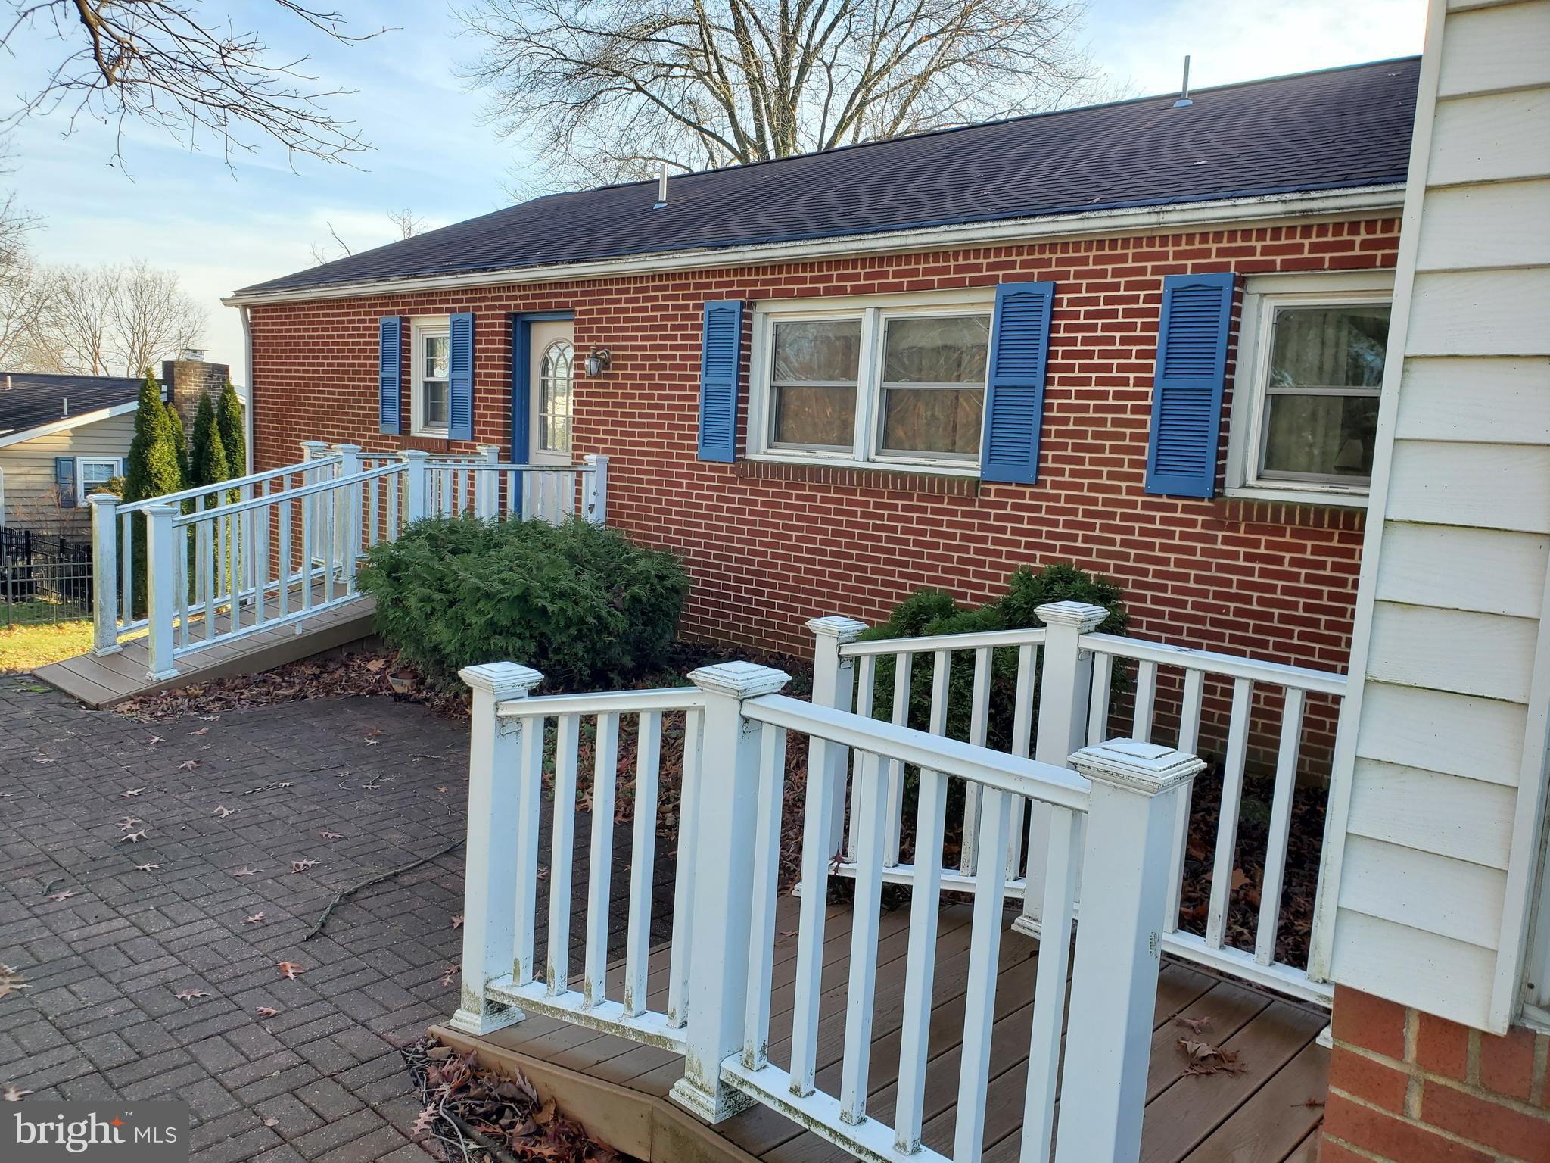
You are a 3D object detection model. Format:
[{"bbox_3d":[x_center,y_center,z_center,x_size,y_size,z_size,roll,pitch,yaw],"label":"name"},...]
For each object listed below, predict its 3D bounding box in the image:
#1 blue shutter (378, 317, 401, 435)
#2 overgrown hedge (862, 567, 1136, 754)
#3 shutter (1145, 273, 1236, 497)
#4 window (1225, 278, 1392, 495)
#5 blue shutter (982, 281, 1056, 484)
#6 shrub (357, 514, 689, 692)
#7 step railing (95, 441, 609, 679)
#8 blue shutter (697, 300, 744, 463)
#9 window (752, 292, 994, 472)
[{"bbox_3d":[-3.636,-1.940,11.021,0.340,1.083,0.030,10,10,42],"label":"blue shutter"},{"bbox_3d":[0.940,0.424,5.287,1.200,1.020,1.150,10,10,42],"label":"overgrown hedge"},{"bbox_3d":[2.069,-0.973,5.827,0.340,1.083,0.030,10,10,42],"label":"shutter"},{"bbox_3d":[2.692,-0.895,5.435,1.050,1.075,0.110,10,10,42],"label":"window"},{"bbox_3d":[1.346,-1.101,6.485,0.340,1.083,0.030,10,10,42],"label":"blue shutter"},{"bbox_3d":[-1.500,0.064,7.521,2.050,0.940,1.650,10,10,42],"label":"shrub"},{"bbox_3d":[-3.076,-0.298,8.418,1.600,1.360,3.287,10,10,42],"label":"step railing"},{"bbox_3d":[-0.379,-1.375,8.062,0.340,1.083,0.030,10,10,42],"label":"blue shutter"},{"bbox_3d":[0.567,-1.254,7.372,2.000,1.070,0.110,10,10,42],"label":"window"}]

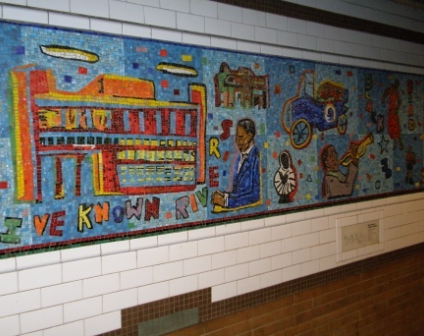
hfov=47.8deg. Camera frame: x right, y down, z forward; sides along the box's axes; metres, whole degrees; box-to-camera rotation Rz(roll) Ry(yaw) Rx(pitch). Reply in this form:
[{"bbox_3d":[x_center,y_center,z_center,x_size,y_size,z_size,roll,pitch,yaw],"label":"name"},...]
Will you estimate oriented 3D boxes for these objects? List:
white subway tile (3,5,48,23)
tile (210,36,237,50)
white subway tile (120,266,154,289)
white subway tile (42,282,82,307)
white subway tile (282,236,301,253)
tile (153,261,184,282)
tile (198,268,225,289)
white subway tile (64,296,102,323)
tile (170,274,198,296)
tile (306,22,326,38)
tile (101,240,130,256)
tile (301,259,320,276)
[{"bbox_3d":[-0.643,-0.526,1.649,0.152,0.042,0.015,-3,4,-38],"label":"white subway tile"},{"bbox_3d":[0.052,-0.567,2.176,0.150,0.050,0.012,-4,5,-38],"label":"tile"},{"bbox_3d":[-0.307,0.445,1.944,0.152,0.074,0.012,-3,4,-38],"label":"white subway tile"},{"bbox_3d":[-0.551,0.463,1.764,0.152,0.075,0.010,-4,5,-38],"label":"white subway tile"},{"bbox_3d":[0.413,0.403,2.512,0.152,0.074,0.012,-3,4,-38],"label":"white subway tile"},{"bbox_3d":[-0.187,0.440,2.050,0.152,0.075,0.010,-4,5,-38],"label":"tile"},{"bbox_3d":[-0.005,0.503,2.194,0.152,0.075,0.010,-3,3,-38],"label":"tile"},{"bbox_3d":[-0.484,0.530,1.798,0.152,0.076,0.010,-3,4,-38],"label":"white subway tile"},{"bbox_3d":[-0.126,0.505,2.080,0.150,0.075,0.010,-4,4,-38],"label":"tile"},{"bbox_3d":[0.562,-0.744,2.588,0.152,0.076,0.010,-3,4,-38],"label":"tile"},{"bbox_3d":[-0.380,0.313,1.877,0.123,0.050,0.010,-3,3,-38],"label":"tile"},{"bbox_3d":[0.537,0.544,2.614,0.152,0.076,0.010,-3,4,-38],"label":"tile"}]

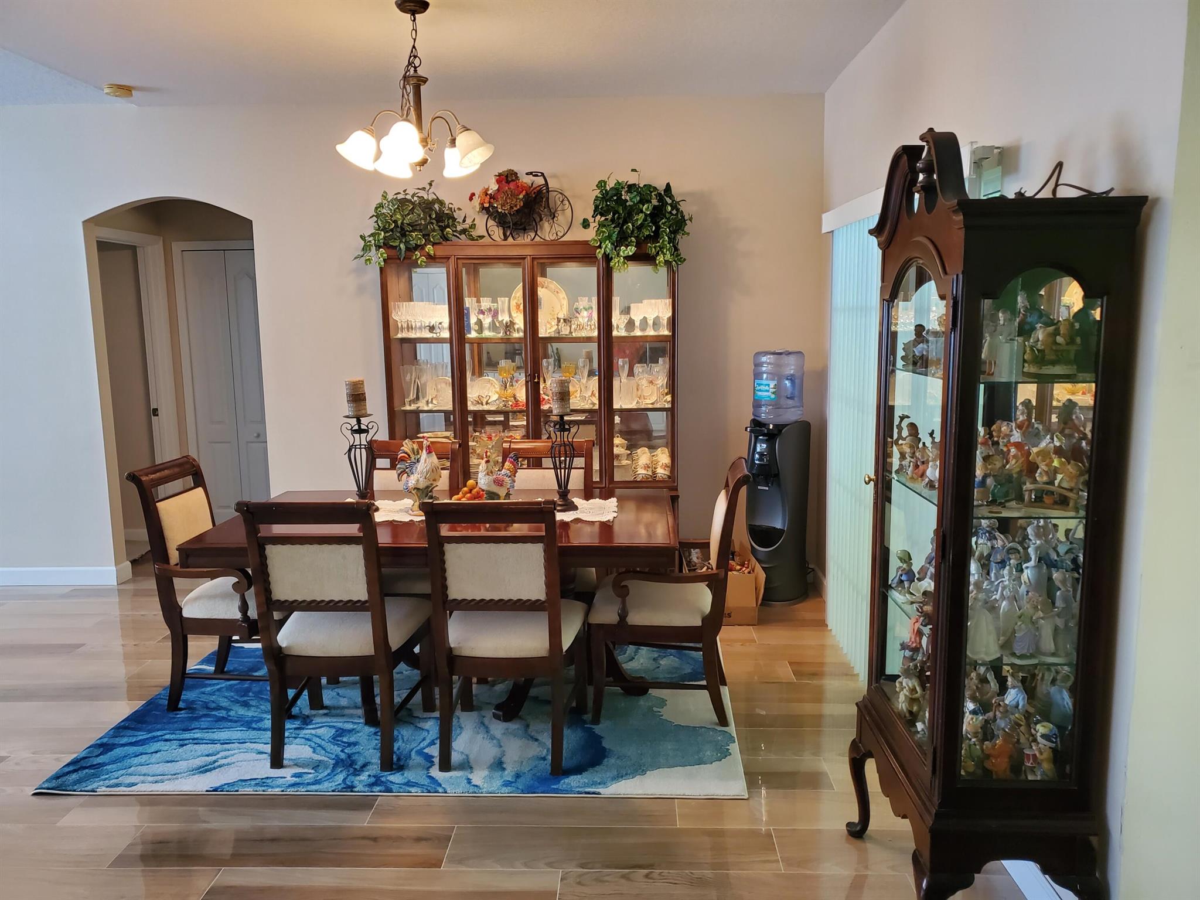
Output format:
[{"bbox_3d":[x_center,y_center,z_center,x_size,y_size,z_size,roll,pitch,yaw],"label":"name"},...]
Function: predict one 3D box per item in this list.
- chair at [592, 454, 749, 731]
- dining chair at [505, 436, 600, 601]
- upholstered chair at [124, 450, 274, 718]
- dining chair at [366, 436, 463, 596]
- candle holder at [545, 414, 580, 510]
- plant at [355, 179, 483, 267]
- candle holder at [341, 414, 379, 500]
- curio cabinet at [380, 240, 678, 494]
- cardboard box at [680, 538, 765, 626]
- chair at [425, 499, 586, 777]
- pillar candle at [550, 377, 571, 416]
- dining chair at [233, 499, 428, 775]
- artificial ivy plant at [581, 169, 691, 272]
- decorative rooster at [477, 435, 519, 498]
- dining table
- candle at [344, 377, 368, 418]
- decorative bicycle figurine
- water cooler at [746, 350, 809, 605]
[{"bbox_3d":[0.260,0.544,3.594,0.624,0.981,0.585,0,9,6],"label":"chair"},{"bbox_3d":[-0.257,0.470,4.081,0.530,0.970,0.655,0,9,4],"label":"dining chair"},{"bbox_3d":[-1.500,0.542,3.740,0.624,0.976,0.585,0,9,3],"label":"upholstered chair"},{"bbox_3d":[-0.896,0.474,4.100,0.530,0.970,0.655,0,9,3],"label":"dining chair"},{"bbox_3d":[-0.161,0.049,3.844,0.155,0.399,0.155,0,9,2],"label":"candle holder"},{"bbox_3d":[-0.945,-1.173,4.706,0.620,0.420,0.420,0,9,2],"label":"plant"},{"bbox_3d":[-1.022,0.057,3.848,0.155,0.400,0.155,0,9,2],"label":"candle holder"},{"bbox_3d":[-0.358,-0.137,4.933,1.564,1.936,0.430,0,9,2],"label":"curio cabinet"},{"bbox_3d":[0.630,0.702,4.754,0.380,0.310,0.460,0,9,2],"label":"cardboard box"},{"bbox_3d":[-0.324,0.601,3.274,0.510,0.976,0.604,0,9,5],"label":"chair"},{"bbox_3d":[-0.162,-0.222,3.715,0.082,0.150,0.082,0,9,2],"label":"pillar candle"},{"bbox_3d":[-0.933,0.603,3.302,0.510,0.976,0.604,0,9,3],"label":"dining chair"},{"bbox_3d":[0.187,-1.181,4.672,0.560,0.500,0.430,0,9,2],"label":"artificial ivy plant"},{"bbox_3d":[-0.423,0.126,3.755,0.175,0.252,0.120,-3,9,-13],"label":"decorative rooster"},{"bbox_3d":[-0.603,0.640,3.796,1.794,0.747,1.053,0,9,2],"label":"dining table"},{"bbox_3d":[-1.007,-0.220,3.739,0.082,0.150,0.082,0,9,2],"label":"candle"},{"bbox_3d":[-0.412,-1.289,4.800,0.520,0.391,0.250,4,10,29],"label":"decorative bicycle figurine"},{"bbox_3d":[0.987,0.143,4.993,0.360,1.358,0.330,-9,12,-44],"label":"water cooler"}]

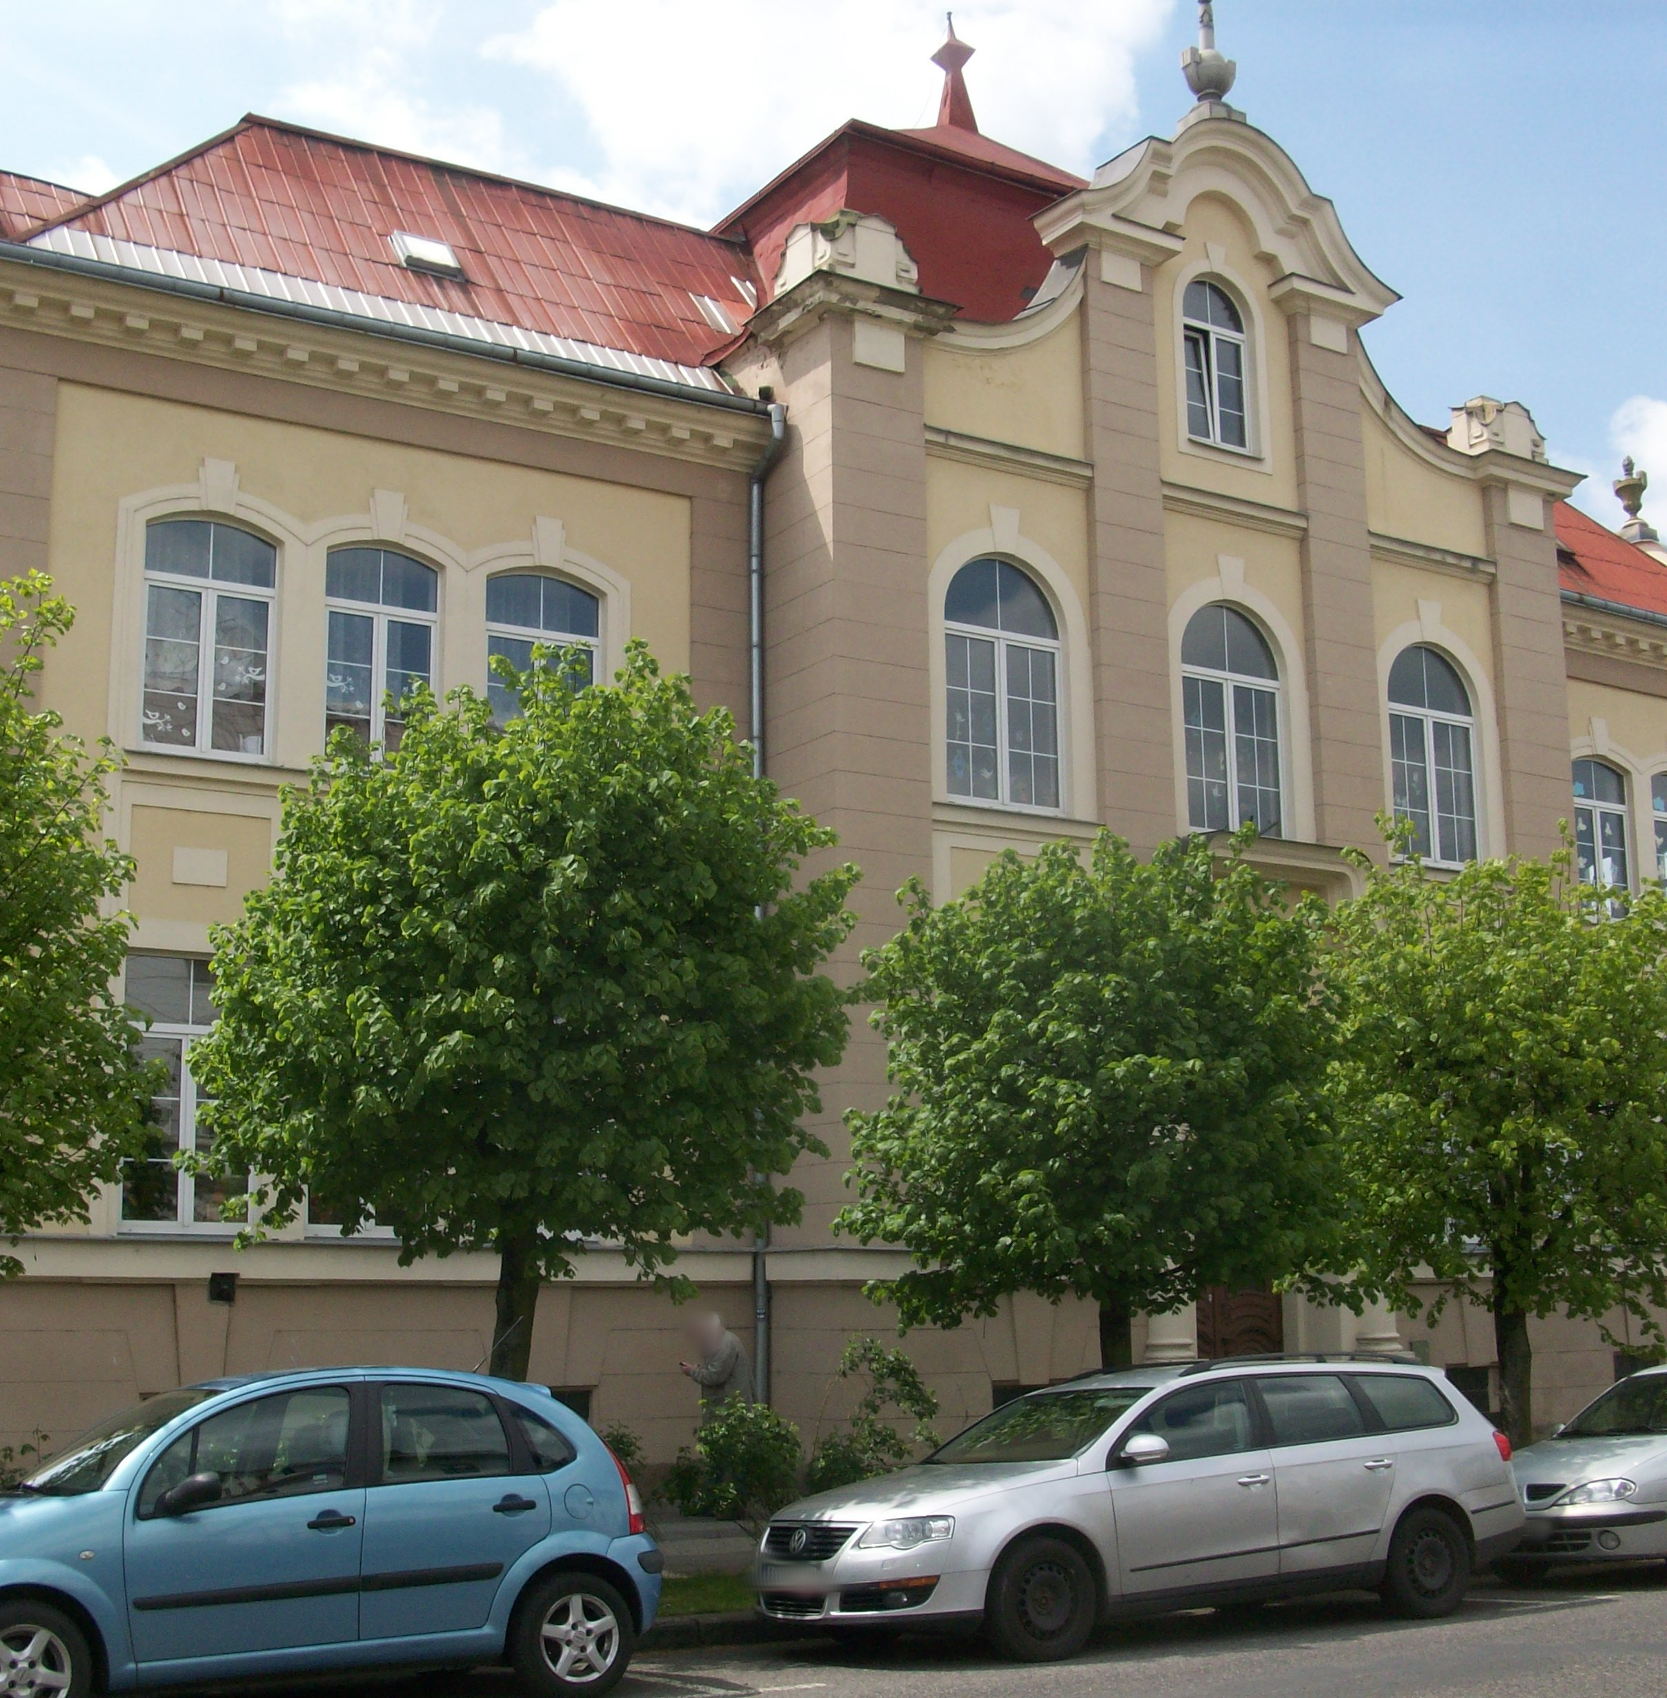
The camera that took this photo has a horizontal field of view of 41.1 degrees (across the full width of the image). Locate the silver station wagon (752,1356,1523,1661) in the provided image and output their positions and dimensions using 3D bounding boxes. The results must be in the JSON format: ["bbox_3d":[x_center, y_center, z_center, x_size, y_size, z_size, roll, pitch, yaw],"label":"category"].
[{"bbox_3d":[1.881,3.683,12.851,4.770,1.510,1.850,6,-12,-30],"label":"silver station wagon"}]

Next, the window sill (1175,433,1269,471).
[{"bbox_3d":[4.469,-4.523,25.385,1.250,0.200,0.220,6,-13,-31],"label":"window sill"}]

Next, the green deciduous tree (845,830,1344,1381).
[{"bbox_3d":[1.854,2.384,15.641,3.500,5.018,3.400,0,-11,0],"label":"green deciduous tree"}]

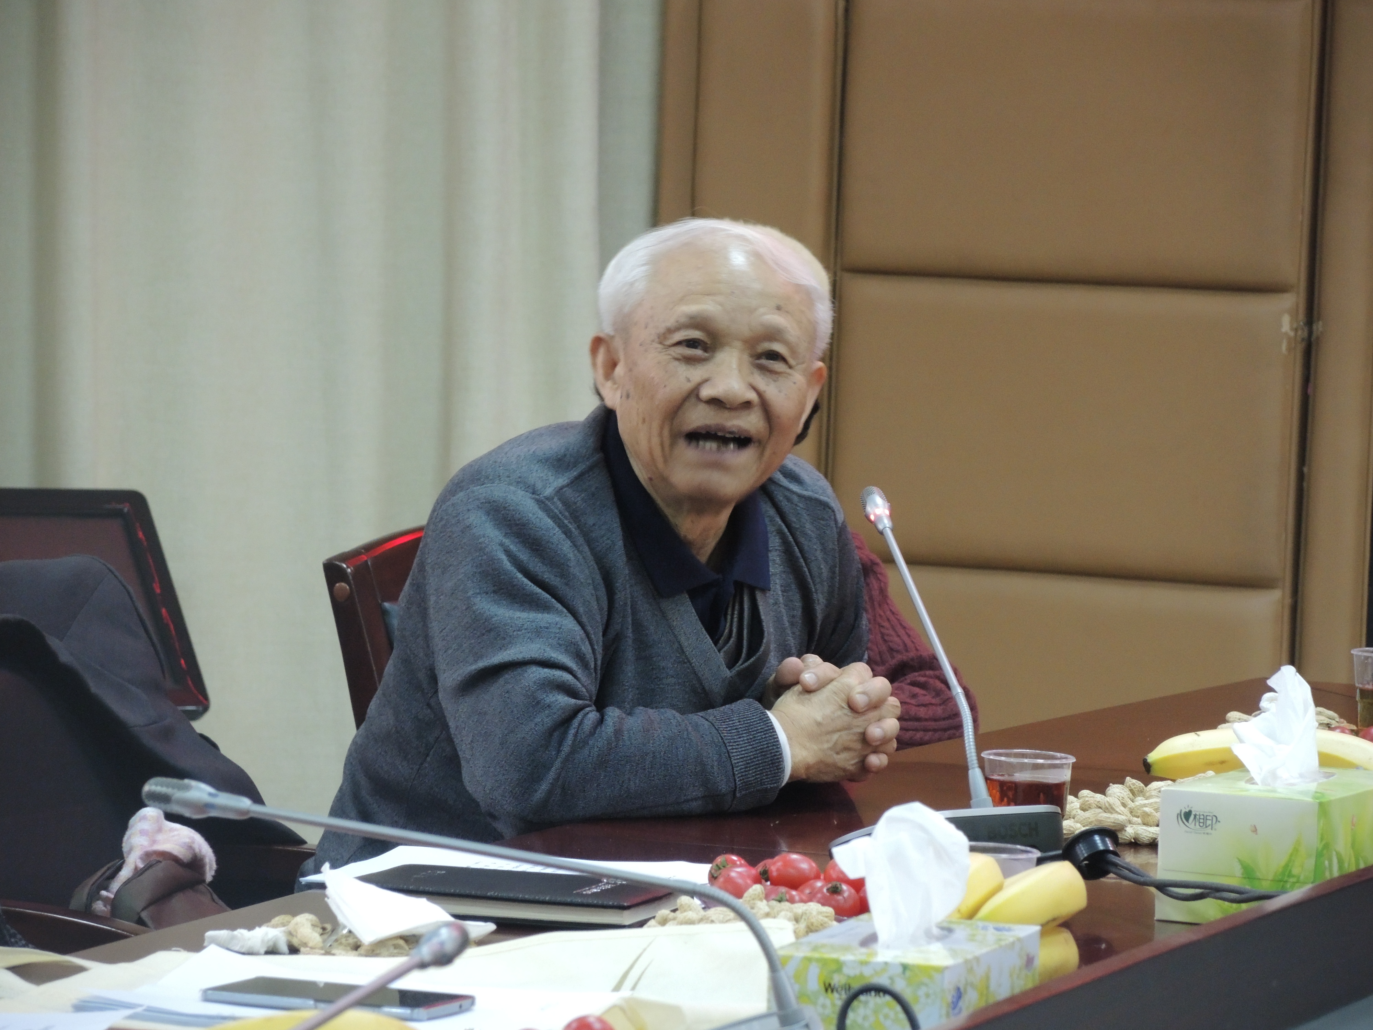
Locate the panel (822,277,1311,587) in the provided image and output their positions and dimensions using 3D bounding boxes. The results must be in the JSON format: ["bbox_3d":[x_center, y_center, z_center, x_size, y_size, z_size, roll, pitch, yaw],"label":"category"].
[{"bbox_3d":[0.431,-0.096,9.000,0.545,0.335,0.050,4,5,19],"label":"panel"}]

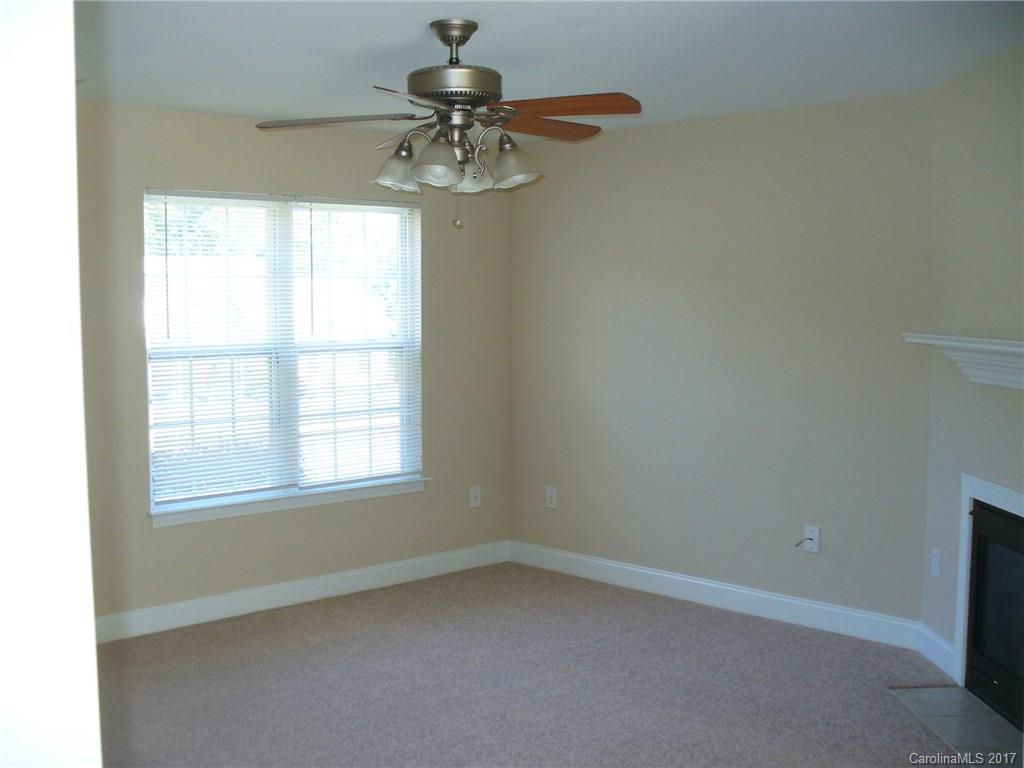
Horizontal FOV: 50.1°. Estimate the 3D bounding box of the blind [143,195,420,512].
[{"bbox_3d":[-1.102,-0.163,5.554,1.530,1.541,0.120,-4,6,-38],"label":"blind"}]

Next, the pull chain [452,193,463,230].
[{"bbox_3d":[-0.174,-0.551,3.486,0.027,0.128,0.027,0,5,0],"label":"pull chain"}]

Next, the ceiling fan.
[{"bbox_3d":[-0.189,-0.877,3.468,1.280,0.522,1.280,0,5,0],"label":"ceiling fan"}]

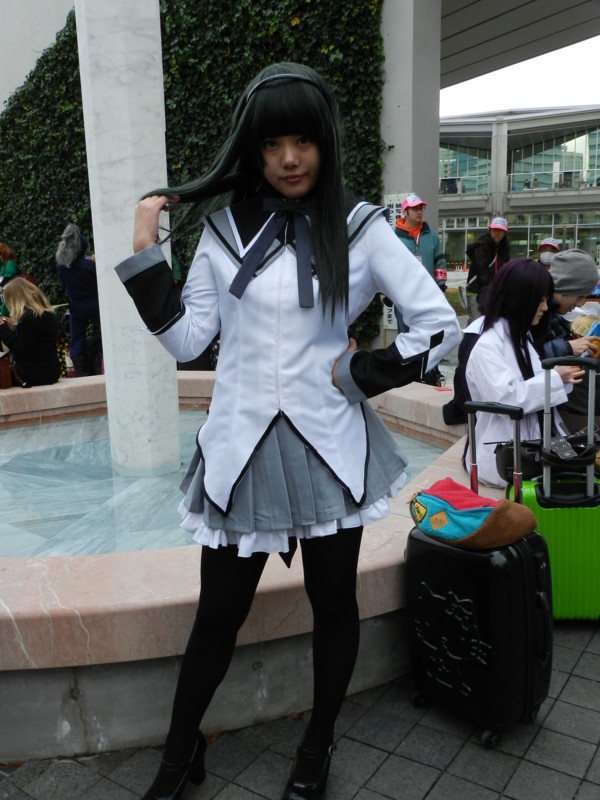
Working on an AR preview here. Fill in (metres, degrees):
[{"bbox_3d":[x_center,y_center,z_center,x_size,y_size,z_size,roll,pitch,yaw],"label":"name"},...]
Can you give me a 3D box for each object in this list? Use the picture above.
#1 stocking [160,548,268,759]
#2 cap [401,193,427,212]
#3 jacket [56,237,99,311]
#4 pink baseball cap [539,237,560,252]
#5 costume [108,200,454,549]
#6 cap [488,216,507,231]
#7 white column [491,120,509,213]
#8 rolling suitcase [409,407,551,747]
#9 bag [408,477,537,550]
[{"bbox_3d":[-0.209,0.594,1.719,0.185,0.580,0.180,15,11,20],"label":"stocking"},{"bbox_3d":[0.991,-1.705,6.400,0.180,0.140,0.250,-12,15,-42],"label":"cap"},{"bbox_3d":[-1.998,-1.137,6.700,0.440,0.670,0.300,4,12,26],"label":"jacket"},{"bbox_3d":[2.362,-1.467,7.000,0.180,0.140,0.250,-1,11,3],"label":"pink baseball cap"},{"bbox_3d":[-0.001,-0.047,1.605,0.730,0.780,0.360,0,11,7],"label":"costume"},{"bbox_3d":[1.879,-1.661,7.000,0.180,0.140,0.250,-1,11,1],"label":"cap"},{"bbox_3d":[14.531,-17.051,54.000,1.250,6.900,1.250,1,11,15],"label":"white column"},{"bbox_3d":[0.489,0.465,2.026,0.225,0.890,0.335,-10,14,-36],"label":"rolling suitcase"},{"bbox_3d":[0.476,0.308,1.983,0.330,0.140,0.180,2,12,19],"label":"bag"}]

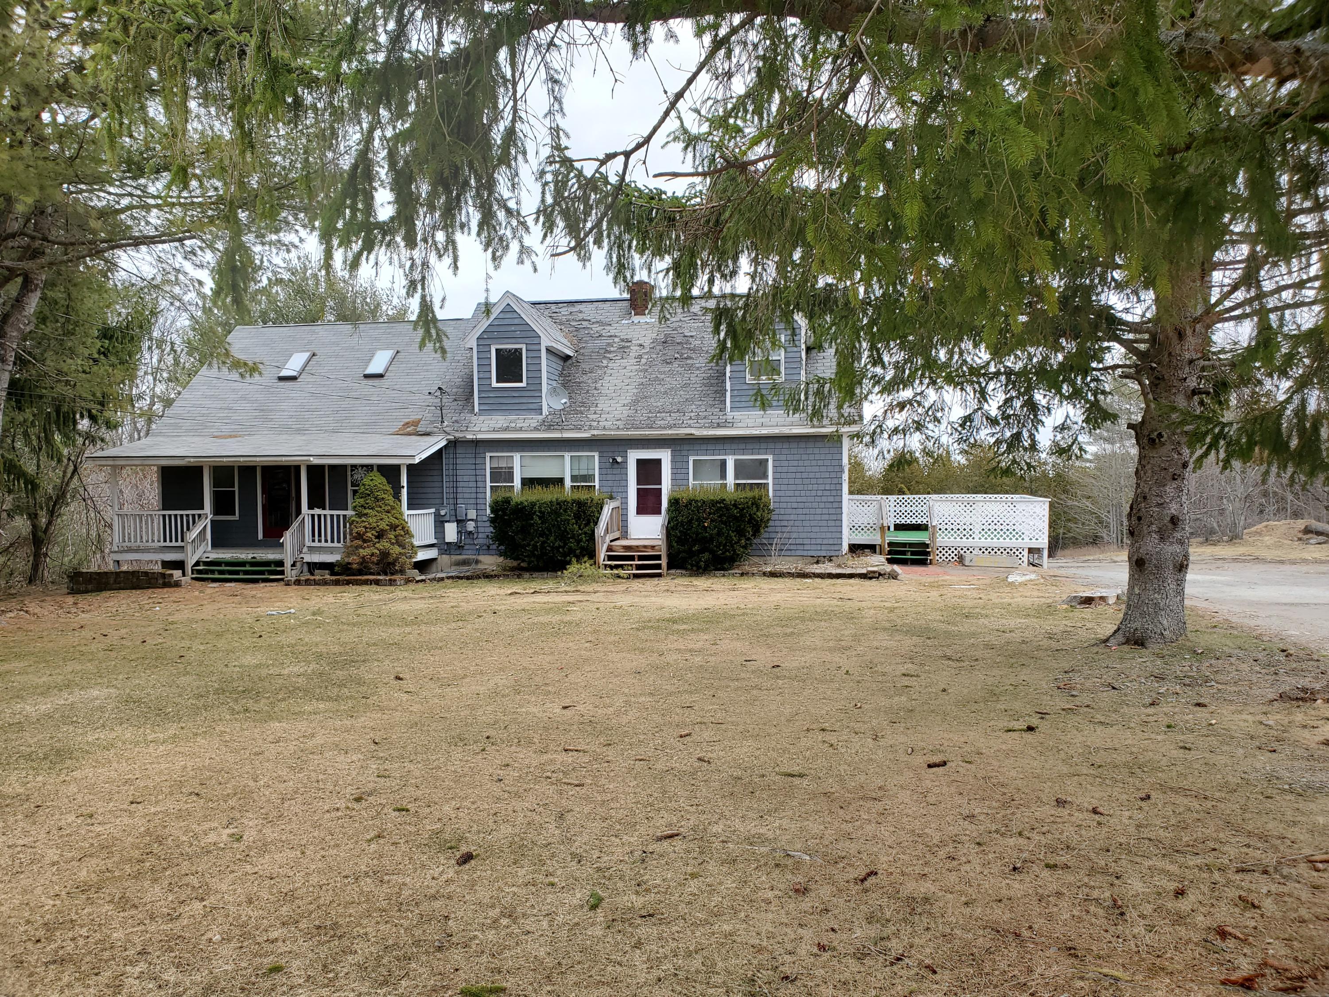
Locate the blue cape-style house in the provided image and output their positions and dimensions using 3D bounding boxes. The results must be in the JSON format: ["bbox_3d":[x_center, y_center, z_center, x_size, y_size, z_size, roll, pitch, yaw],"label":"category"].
[{"bbox_3d":[-3.788,-1.945,26.932,17.730,7.120,11.250,0,2,10],"label":"blue cape-style house"}]

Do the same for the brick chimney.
[{"bbox_3d":[-0.604,-5.339,26.912,0.540,0.982,0.550,0,2,10],"label":"brick chimney"}]

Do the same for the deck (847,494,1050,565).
[{"bbox_3d":[6.792,0.738,24.624,4.500,1.570,3.600,0,2,10],"label":"deck"}]

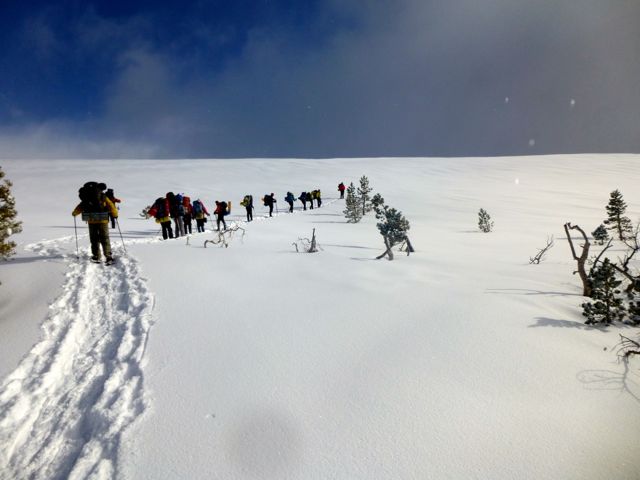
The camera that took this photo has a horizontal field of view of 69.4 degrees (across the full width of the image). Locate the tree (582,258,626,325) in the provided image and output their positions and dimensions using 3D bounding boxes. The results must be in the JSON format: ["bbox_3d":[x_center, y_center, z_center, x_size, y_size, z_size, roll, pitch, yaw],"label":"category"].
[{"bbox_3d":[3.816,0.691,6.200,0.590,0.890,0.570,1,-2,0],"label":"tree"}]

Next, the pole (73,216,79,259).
[{"bbox_3d":[-5.386,-0.057,10.225,0.060,0.973,0.060,0,9,0],"label":"pole"}]

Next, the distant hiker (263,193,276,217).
[{"bbox_3d":[-3.715,-2.556,34.000,0.900,1.730,0.600,2,-4,-30],"label":"distant hiker"}]

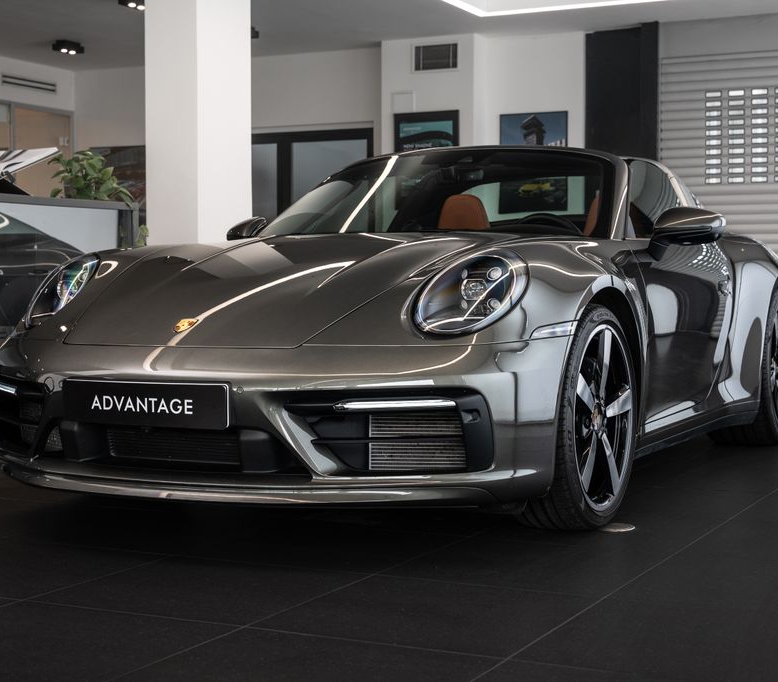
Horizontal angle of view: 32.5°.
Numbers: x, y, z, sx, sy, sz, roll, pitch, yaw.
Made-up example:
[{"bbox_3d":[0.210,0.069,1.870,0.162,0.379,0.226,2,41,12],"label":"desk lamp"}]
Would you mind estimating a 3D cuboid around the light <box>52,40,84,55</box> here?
[{"bbox_3d":[-2.910,-2.673,12.188,0.120,0.095,0.280,1,3,27],"label":"light"}]

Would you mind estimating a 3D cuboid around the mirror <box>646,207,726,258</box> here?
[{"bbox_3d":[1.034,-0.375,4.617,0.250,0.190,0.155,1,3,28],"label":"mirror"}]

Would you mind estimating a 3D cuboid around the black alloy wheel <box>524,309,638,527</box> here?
[{"bbox_3d":[0.525,0.216,3.898,0.245,0.670,0.675,1,3,28],"label":"black alloy wheel"}]

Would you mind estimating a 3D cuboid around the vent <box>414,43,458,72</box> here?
[{"bbox_3d":[0.416,-2.516,11.852,0.435,0.240,0.050,1,3,27],"label":"vent"}]

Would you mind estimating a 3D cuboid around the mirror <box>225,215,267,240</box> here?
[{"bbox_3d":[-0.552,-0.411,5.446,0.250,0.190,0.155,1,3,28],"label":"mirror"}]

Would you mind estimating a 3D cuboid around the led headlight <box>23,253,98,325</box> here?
[{"bbox_3d":[-1.010,-0.160,4.138,0.270,0.235,0.360,1,3,28],"label":"led headlight"}]

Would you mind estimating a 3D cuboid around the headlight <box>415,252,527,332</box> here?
[{"bbox_3d":[0.212,-0.132,3.499,0.270,0.235,0.360,1,3,28],"label":"headlight"}]

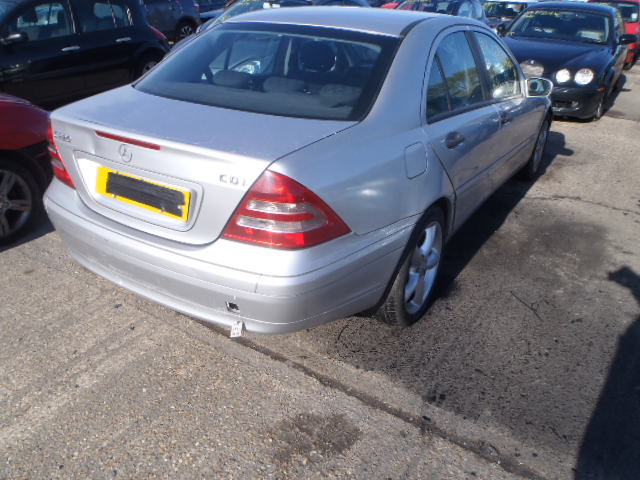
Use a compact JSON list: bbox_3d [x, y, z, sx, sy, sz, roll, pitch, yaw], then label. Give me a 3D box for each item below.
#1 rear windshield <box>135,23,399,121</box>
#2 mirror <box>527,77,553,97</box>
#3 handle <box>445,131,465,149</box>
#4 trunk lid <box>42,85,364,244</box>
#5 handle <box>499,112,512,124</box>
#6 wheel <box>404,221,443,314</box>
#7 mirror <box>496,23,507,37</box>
[{"bbox_3d":[-0.278,-0.816,2.406,1.280,0.140,0.782,16,56,28],"label":"rear windshield"},{"bbox_3d":[1.502,-1.047,3.534,0.210,0.130,0.120,16,29,28],"label":"mirror"},{"bbox_3d":[0.621,-0.464,2.390,0.055,0.055,0.220,16,29,28],"label":"handle"},{"bbox_3d":[-0.564,-0.321,2.159,1.270,0.440,0.640,16,29,28],"label":"trunk lid"},{"bbox_3d":[1.124,-0.737,3.138,0.055,0.055,0.210,16,29,28],"label":"handle"},{"bbox_3d":[0.444,0.113,2.564,0.180,0.470,0.470,16,29,28],"label":"wheel"},{"bbox_3d":[2.908,-3.354,8.250,0.210,0.140,0.120,17,30,29],"label":"mirror"}]

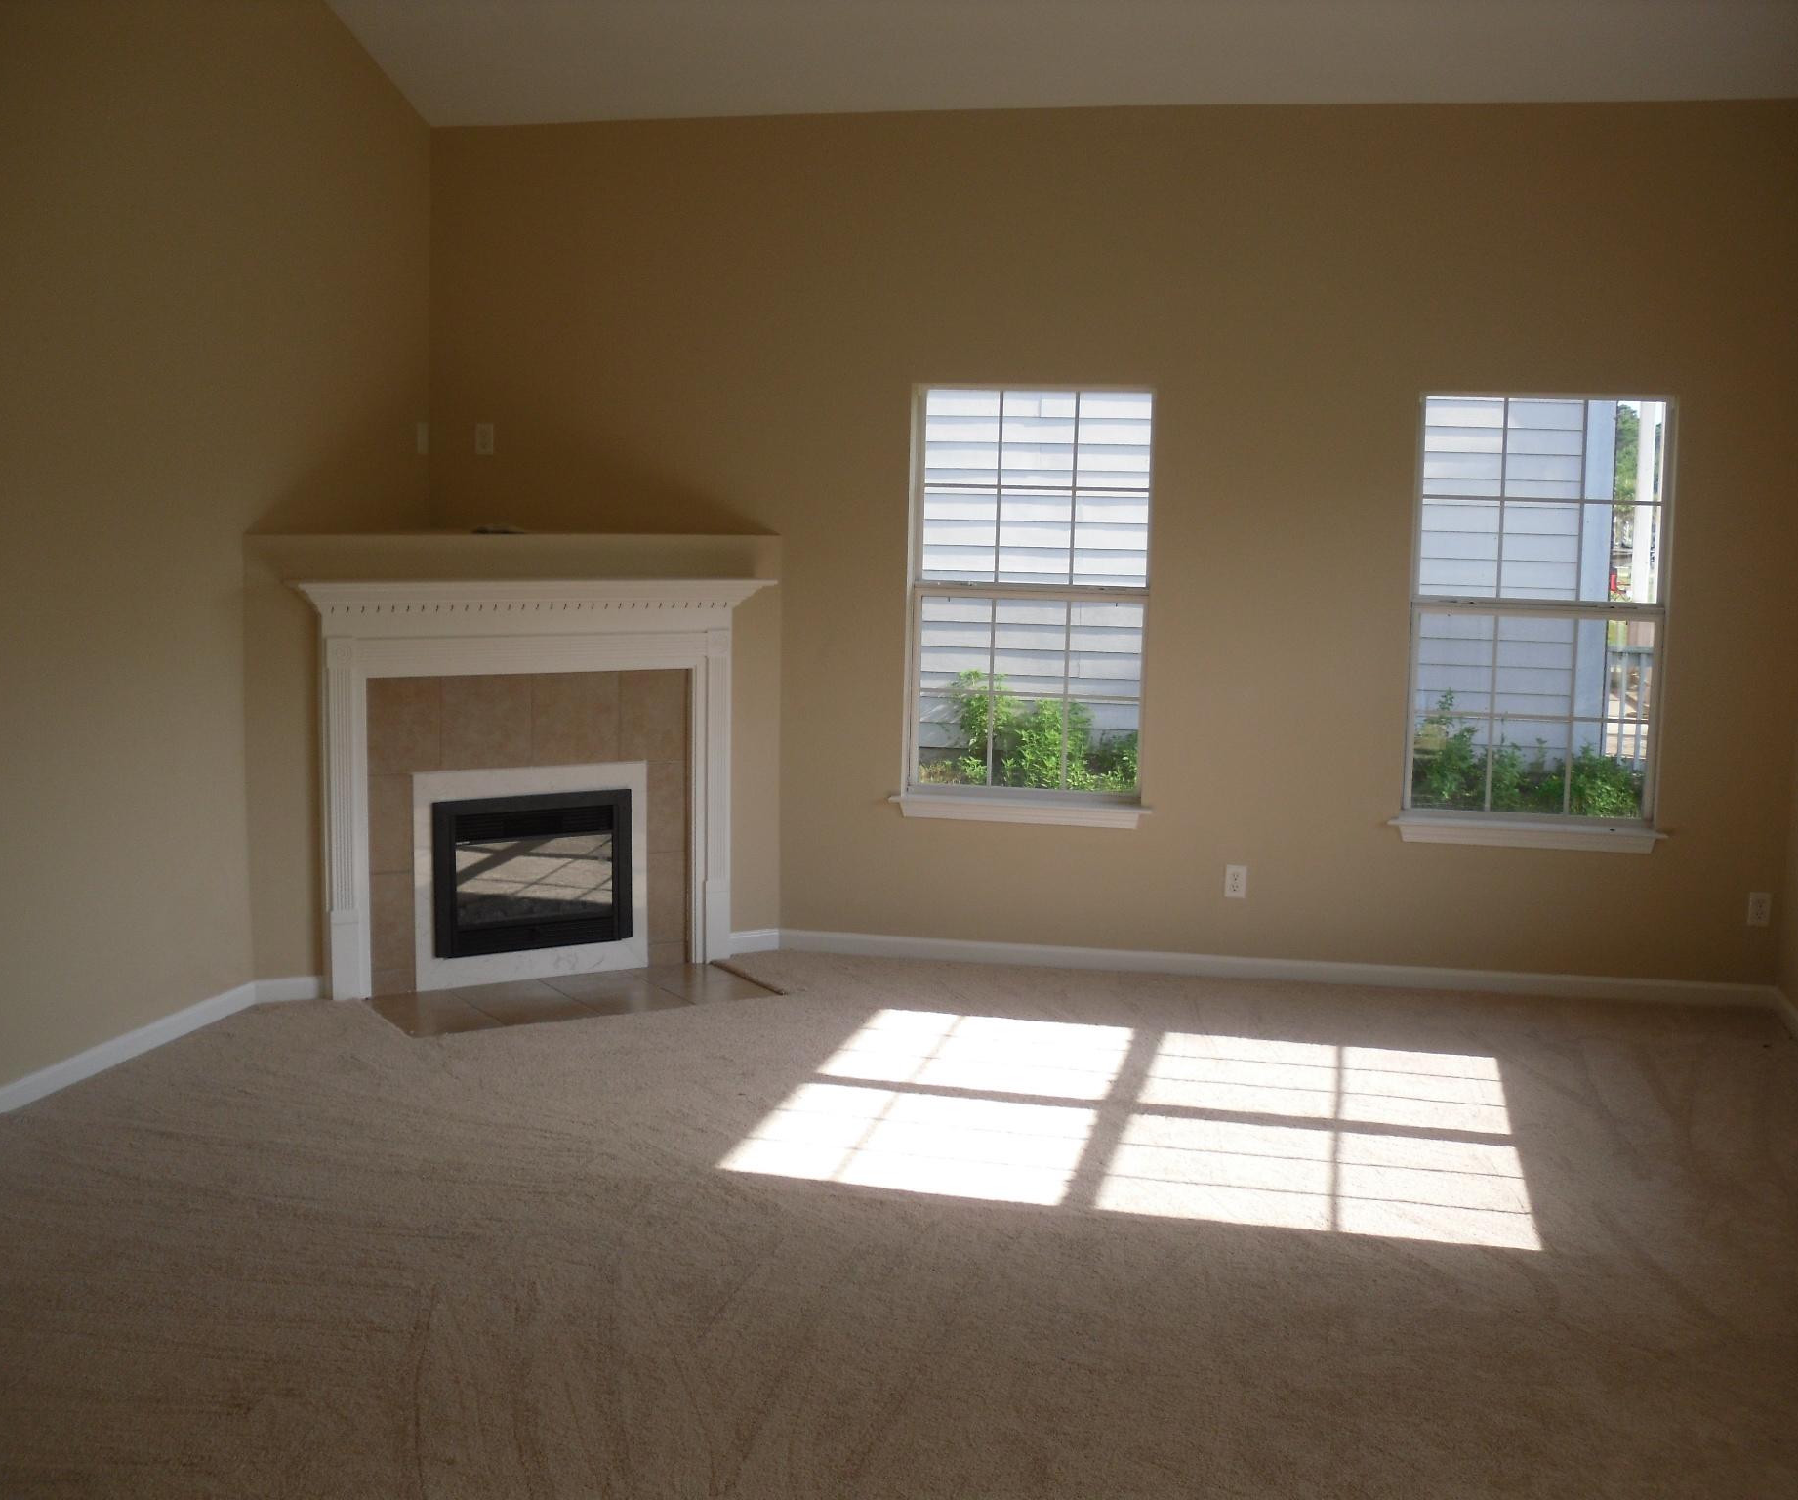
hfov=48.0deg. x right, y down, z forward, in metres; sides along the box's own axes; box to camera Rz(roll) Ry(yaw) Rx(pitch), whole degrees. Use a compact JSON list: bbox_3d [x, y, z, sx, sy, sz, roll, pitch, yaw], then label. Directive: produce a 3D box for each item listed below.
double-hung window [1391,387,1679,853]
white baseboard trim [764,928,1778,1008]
[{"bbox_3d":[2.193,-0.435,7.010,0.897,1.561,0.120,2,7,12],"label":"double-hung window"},{"bbox_3d":[1.290,0.784,7.301,3.559,0.077,0.016,2,7,12],"label":"white baseboard trim"}]

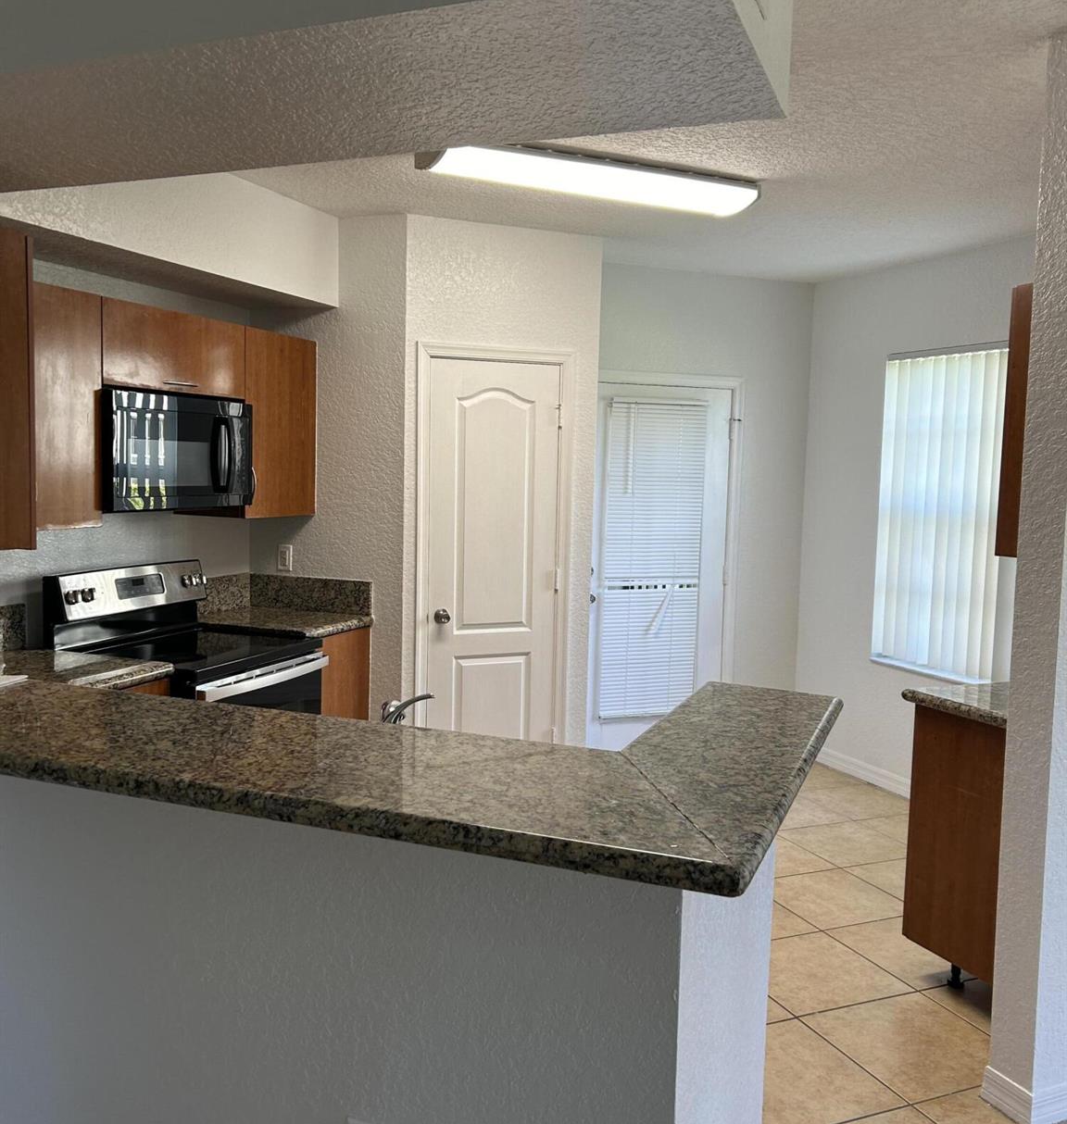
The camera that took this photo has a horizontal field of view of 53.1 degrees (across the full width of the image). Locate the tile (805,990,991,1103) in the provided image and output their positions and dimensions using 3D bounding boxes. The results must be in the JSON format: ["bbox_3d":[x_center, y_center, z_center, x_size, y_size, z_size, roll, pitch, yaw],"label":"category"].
[{"bbox_3d":[1.079,1.362,3.022,0.455,0.010,0.455,-1,5,-24],"label":"tile"}]

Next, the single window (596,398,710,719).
[{"bbox_3d":[0.634,-0.019,5.594,0.605,1.670,0.050,-1,5,-24],"label":"single window"}]

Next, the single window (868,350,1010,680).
[{"bbox_3d":[1.909,-0.248,5.073,0.070,1.520,0.775,-1,5,-24],"label":"single window"}]

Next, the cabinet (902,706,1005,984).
[{"bbox_3d":[1.667,0.890,3.286,0.750,0.840,0.610,-1,5,-24],"label":"cabinet"}]

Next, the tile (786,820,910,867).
[{"bbox_3d":[1.368,1.226,4.639,0.455,0.010,0.455,-1,5,-24],"label":"tile"}]

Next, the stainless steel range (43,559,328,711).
[{"bbox_3d":[-1.288,0.620,4.075,0.700,1.180,0.762,3,5,21],"label":"stainless steel range"}]

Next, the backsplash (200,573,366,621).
[{"bbox_3d":[-1.100,0.168,4.631,0.660,0.165,0.470,3,5,21],"label":"backsplash"}]

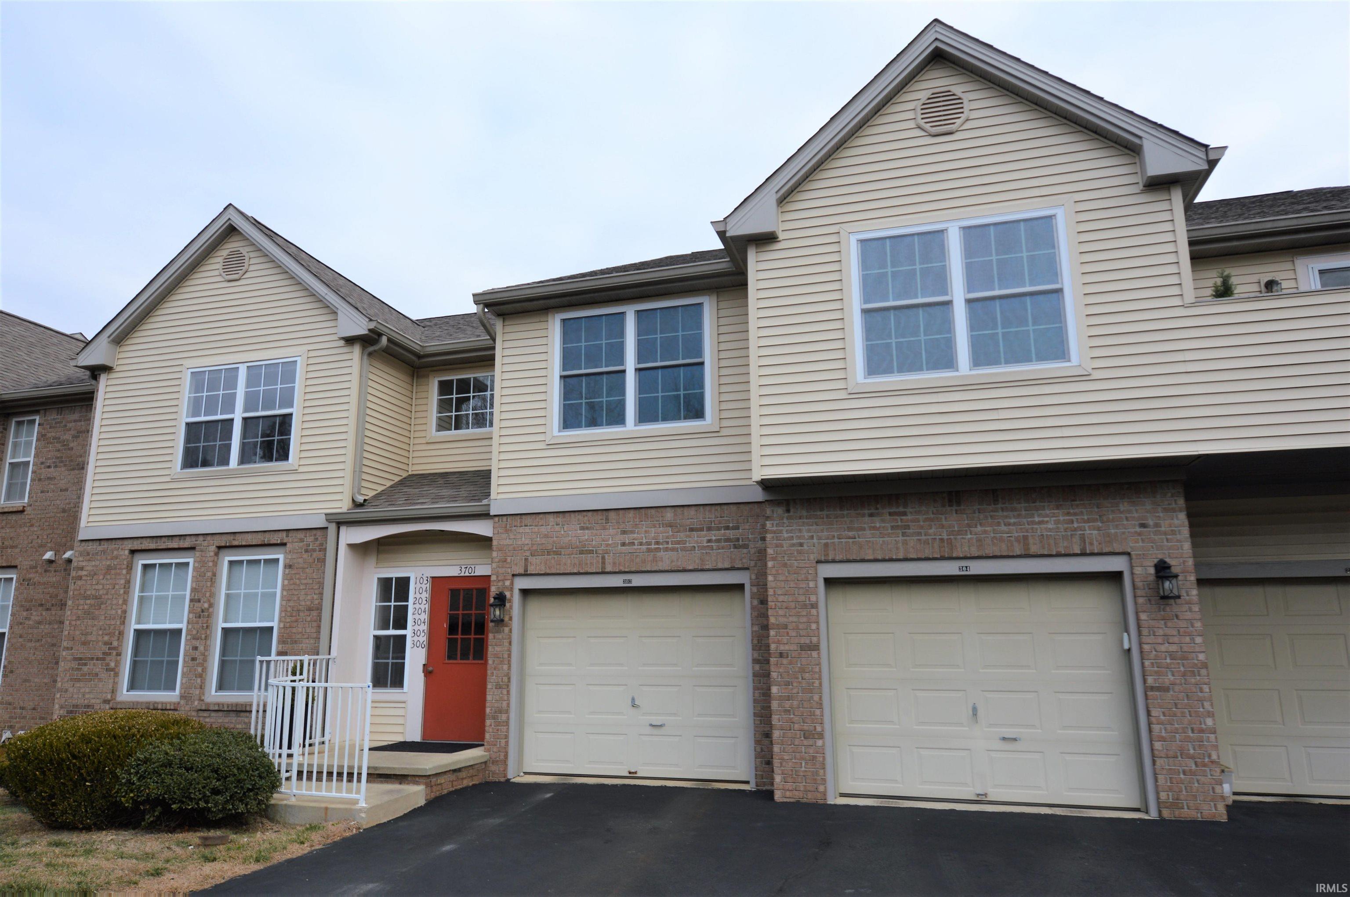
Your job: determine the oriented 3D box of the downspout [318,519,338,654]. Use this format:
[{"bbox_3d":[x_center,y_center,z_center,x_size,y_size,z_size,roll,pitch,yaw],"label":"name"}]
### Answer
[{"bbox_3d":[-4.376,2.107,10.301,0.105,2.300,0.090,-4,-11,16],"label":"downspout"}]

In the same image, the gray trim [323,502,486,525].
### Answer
[{"bbox_3d":[-3.361,0.845,10.375,2.390,0.165,0.140,-4,-12,17],"label":"gray trim"}]

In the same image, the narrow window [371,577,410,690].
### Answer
[{"bbox_3d":[-3.574,2.309,10.390,0.564,1.424,0.090,-4,-12,17],"label":"narrow window"}]

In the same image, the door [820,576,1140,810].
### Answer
[{"bbox_3d":[2.829,2.233,7.819,2.680,2.080,0.060,-4,-12,17],"label":"door"}]

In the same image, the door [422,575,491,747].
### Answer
[{"bbox_3d":[-2.701,2.643,10.408,0.960,2.017,0.050,-4,-11,16],"label":"door"}]

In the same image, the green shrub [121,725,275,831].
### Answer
[{"bbox_3d":[-4.545,3.121,7.945,1.300,0.850,1.280,-4,-12,17],"label":"green shrub"}]

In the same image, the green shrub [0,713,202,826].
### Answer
[{"bbox_3d":[-5.544,3.074,8.142,1.660,0.950,1.600,-4,-11,16],"label":"green shrub"}]

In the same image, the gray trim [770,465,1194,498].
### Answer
[{"bbox_3d":[2.758,0.347,7.980,3.863,0.130,0.040,-4,-12,17],"label":"gray trim"}]

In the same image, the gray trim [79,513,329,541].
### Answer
[{"bbox_3d":[-6.476,1.082,11.230,4.350,0.182,0.040,-4,-11,16],"label":"gray trim"}]

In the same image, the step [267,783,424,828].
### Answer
[{"bbox_3d":[-3.258,3.448,8.018,1.270,0.190,0.940,-4,-12,17],"label":"step"}]

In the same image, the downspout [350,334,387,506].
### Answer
[{"bbox_3d":[-4.050,-0.393,10.968,0.340,2.325,0.100,-4,-11,16],"label":"downspout"}]

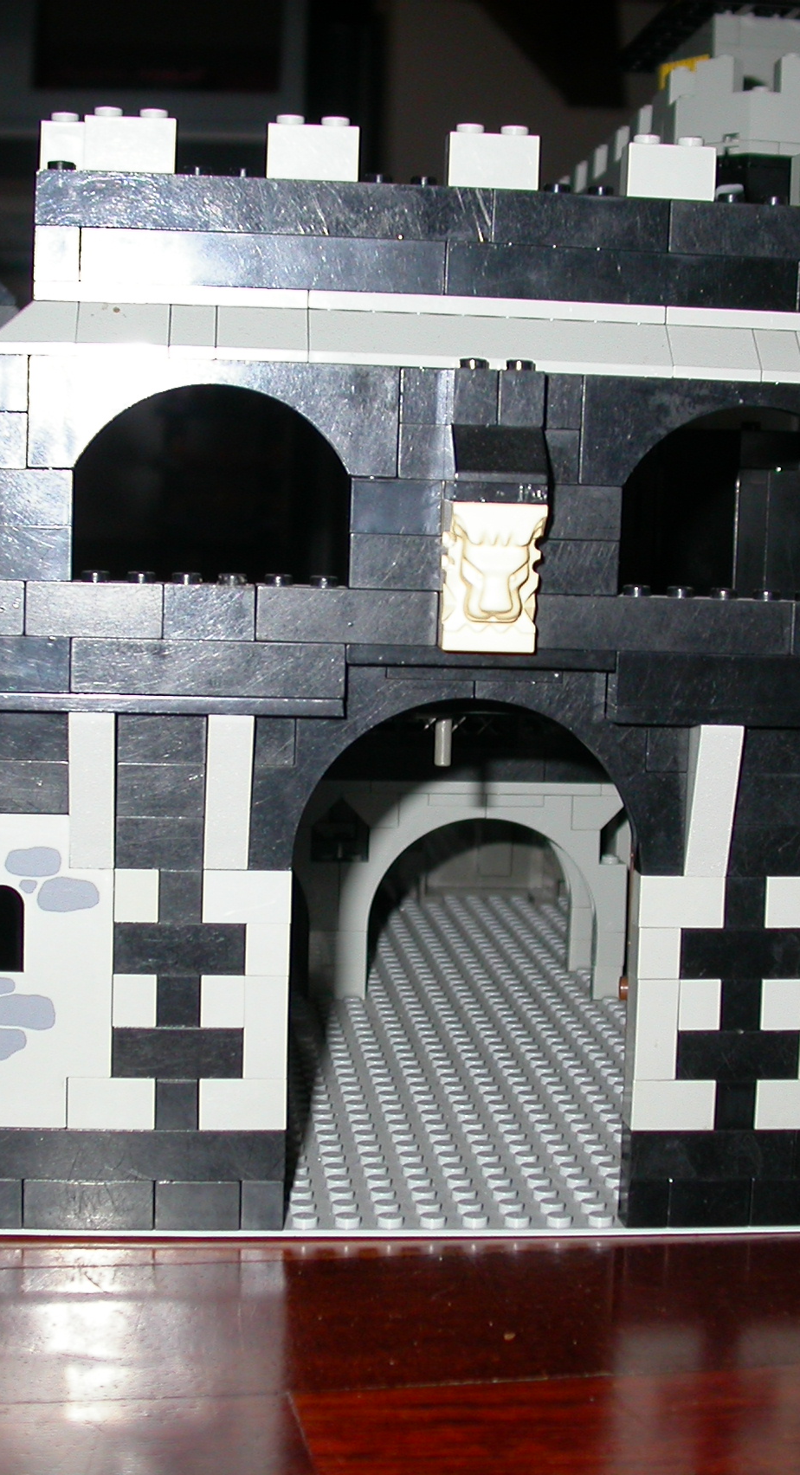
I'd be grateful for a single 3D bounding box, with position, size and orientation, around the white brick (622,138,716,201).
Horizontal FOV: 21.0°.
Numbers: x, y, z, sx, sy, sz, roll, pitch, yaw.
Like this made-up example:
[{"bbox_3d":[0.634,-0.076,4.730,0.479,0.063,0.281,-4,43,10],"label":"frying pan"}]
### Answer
[{"bbox_3d":[0.047,-0.101,0.384,0.016,0.011,0.008,1,5,-6],"label":"white brick"}]

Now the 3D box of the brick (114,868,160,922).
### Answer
[{"bbox_3d":[-0.048,0.028,0.392,0.008,0.011,0.008,1,5,-6],"label":"brick"}]

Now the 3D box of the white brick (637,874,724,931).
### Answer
[{"bbox_3d":[0.052,0.030,0.402,0.016,0.011,0.008,1,5,-6],"label":"white brick"}]

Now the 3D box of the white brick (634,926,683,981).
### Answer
[{"bbox_3d":[0.047,0.039,0.403,0.008,0.011,0.008,1,5,-6],"label":"white brick"}]

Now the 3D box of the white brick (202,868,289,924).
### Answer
[{"bbox_3d":[-0.028,0.028,0.393,0.016,0.010,0.008,1,5,-6],"label":"white brick"}]

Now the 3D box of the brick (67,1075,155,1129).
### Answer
[{"bbox_3d":[-0.053,0.065,0.395,0.016,0.011,0.008,1,5,-6],"label":"brick"}]

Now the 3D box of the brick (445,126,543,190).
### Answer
[{"bbox_3d":[0.016,-0.103,0.383,0.016,0.011,0.008,1,5,-6],"label":"brick"}]

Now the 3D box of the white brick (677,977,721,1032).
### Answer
[{"bbox_3d":[0.056,0.050,0.407,0.008,0.010,0.008,1,6,-6],"label":"white brick"}]

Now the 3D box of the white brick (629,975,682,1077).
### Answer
[{"bbox_3d":[0.048,0.054,0.407,0.008,0.019,0.008,1,6,-6],"label":"white brick"}]

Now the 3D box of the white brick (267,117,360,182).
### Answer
[{"bbox_3d":[-0.016,-0.104,0.384,0.016,0.011,0.008,1,6,-6],"label":"white brick"}]

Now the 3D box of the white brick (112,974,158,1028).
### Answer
[{"bbox_3d":[-0.048,0.048,0.396,0.008,0.010,0.008,1,5,-6],"label":"white brick"}]

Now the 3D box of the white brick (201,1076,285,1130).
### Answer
[{"bbox_3d":[-0.029,0.067,0.400,0.016,0.010,0.008,1,6,-6],"label":"white brick"}]

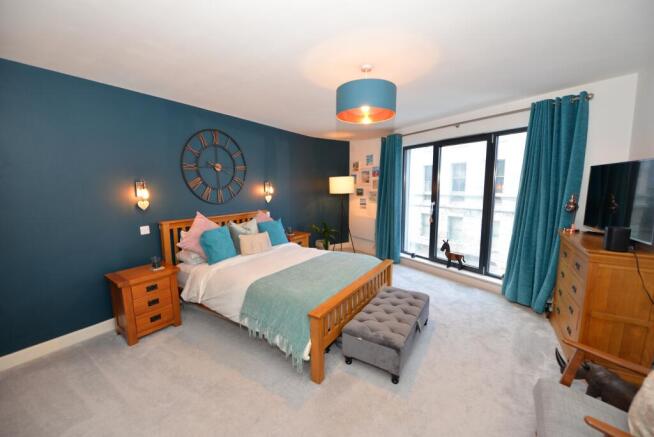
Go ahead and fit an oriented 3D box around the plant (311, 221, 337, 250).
[{"bbox_3d":[-0.041,0.454,4.960,0.480,0.700,0.480,-1,7,0],"label":"plant"}]

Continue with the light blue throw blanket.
[{"bbox_3d":[-0.036,0.771,2.766,0.840,0.520,1.740,4,8,32],"label":"light blue throw blanket"}]

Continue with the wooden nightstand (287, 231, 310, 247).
[{"bbox_3d":[-0.623,0.579,4.549,0.460,0.590,0.530,4,8,32],"label":"wooden nightstand"}]

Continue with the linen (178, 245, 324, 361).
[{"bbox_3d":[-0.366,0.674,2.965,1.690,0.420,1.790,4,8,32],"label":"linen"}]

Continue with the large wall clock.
[{"bbox_3d":[-1.482,-0.690,3.483,0.050,1.000,1.000,4,8,32],"label":"large wall clock"}]

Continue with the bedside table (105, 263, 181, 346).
[{"bbox_3d":[-1.847,0.856,2.615,0.402,0.620,0.526,4,8,34],"label":"bedside table"}]

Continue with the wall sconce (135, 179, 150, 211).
[{"bbox_3d":[-2.006,-0.261,2.783,0.140,0.320,0.110,4,8,32],"label":"wall sconce"}]

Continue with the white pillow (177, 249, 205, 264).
[{"bbox_3d":[-1.353,0.396,3.075,0.470,0.170,0.670,4,8,32],"label":"white pillow"}]

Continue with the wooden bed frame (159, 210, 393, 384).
[{"bbox_3d":[-0.508,0.557,3.037,2.119,1.079,1.645,4,8,32],"label":"wooden bed frame"}]

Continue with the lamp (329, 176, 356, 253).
[{"bbox_3d":[0.310,-0.019,5.085,0.500,1.619,0.500,-1,7,0],"label":"lamp"}]

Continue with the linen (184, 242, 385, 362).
[{"bbox_3d":[-0.366,0.684,2.966,1.690,0.440,1.790,4,8,32],"label":"linen"}]

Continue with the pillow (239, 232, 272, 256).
[{"bbox_3d":[-0.952,0.310,3.370,0.120,0.270,0.450,-17,-5,38],"label":"pillow"}]

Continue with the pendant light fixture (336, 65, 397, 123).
[{"bbox_3d":[0.336,-1.084,2.172,0.490,0.400,0.490,-1,7,0],"label":"pendant light fixture"}]

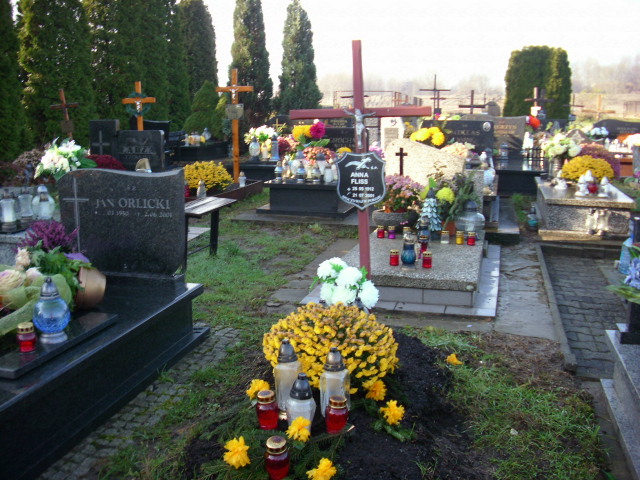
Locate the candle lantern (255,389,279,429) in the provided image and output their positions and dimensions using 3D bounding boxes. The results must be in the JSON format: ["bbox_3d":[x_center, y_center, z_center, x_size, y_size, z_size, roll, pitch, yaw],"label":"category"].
[{"bbox_3d":[-0.182,0.592,2.370,0.075,0.130,0.075,0,12,0],"label":"candle lantern"}]

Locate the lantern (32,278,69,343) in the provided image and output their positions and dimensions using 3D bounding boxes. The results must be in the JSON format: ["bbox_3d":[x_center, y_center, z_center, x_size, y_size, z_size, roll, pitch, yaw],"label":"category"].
[{"bbox_3d":[-1.214,0.312,3.083,0.167,0.291,0.167,3,11,14],"label":"lantern"}]

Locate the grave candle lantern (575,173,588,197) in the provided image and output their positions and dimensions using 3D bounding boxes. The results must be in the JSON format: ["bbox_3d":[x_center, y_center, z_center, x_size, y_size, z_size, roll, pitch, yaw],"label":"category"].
[{"bbox_3d":[3.001,-0.622,7.850,0.130,0.240,0.130,3,12,14],"label":"grave candle lantern"}]

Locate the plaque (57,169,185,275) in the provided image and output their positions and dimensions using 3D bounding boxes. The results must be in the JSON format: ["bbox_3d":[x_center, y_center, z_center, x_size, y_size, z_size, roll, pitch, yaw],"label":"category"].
[{"bbox_3d":[-1.191,-0.117,4.122,0.786,0.610,0.080,3,12,15],"label":"plaque"}]

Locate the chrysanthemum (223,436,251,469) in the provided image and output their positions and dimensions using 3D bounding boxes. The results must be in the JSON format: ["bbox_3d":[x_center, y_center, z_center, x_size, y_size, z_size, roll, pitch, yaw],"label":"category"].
[{"bbox_3d":[-0.275,0.699,2.250,0.090,0.085,0.080,-2,12,-8],"label":"chrysanthemum"}]

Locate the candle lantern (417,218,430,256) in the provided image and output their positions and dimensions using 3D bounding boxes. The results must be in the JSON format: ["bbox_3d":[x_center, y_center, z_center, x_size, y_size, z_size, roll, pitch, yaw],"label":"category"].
[{"bbox_3d":[0.897,-0.067,5.846,0.109,0.263,0.109,3,11,14],"label":"candle lantern"}]

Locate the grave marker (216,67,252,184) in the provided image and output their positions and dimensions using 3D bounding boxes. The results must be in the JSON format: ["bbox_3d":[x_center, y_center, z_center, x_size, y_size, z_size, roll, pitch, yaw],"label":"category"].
[{"bbox_3d":[-1.425,-1.916,11.400,0.630,1.880,0.110,3,11,15],"label":"grave marker"}]

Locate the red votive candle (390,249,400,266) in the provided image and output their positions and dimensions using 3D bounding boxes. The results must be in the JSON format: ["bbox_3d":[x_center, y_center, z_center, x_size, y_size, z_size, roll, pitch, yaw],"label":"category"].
[{"bbox_3d":[0.585,0.138,5.300,0.072,0.125,0.072,3,11,15],"label":"red votive candle"}]

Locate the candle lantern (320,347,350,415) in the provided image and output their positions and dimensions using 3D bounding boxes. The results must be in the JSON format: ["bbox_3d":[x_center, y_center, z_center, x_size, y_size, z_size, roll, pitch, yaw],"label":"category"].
[{"bbox_3d":[0.052,0.506,2.440,0.110,0.265,0.110,0,12,0],"label":"candle lantern"}]

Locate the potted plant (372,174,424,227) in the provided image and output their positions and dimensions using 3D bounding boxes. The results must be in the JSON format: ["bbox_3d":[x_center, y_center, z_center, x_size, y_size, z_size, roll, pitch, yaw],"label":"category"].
[{"bbox_3d":[0.748,-0.362,6.600,0.480,0.500,0.450,3,12,14],"label":"potted plant"}]

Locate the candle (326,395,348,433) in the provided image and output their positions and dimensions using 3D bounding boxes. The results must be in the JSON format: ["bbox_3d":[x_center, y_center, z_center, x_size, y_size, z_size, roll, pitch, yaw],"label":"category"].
[{"bbox_3d":[0.060,0.583,2.291,0.078,0.115,0.078,3,12,15],"label":"candle"}]

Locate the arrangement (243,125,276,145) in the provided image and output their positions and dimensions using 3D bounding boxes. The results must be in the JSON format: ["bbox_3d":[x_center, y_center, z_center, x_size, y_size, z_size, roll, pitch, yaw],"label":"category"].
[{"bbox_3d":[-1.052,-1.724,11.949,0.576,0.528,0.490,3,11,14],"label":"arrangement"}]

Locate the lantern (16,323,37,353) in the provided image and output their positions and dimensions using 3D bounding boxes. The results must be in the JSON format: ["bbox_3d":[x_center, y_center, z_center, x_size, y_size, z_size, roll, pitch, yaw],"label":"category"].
[{"bbox_3d":[-1.275,0.423,2.962,0.084,0.119,0.084,3,11,14],"label":"lantern"}]

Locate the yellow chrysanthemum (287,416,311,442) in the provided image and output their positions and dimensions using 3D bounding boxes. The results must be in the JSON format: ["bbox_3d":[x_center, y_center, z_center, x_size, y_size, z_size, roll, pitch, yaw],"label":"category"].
[{"bbox_3d":[-0.073,0.643,2.320,0.083,0.088,0.075,0,11,0],"label":"yellow chrysanthemum"}]

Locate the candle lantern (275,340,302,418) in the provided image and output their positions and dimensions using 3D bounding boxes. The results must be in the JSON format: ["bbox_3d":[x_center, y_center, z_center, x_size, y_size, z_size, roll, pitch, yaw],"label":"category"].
[{"bbox_3d":[-0.117,0.481,2.392,0.093,0.273,0.093,3,12,15],"label":"candle lantern"}]

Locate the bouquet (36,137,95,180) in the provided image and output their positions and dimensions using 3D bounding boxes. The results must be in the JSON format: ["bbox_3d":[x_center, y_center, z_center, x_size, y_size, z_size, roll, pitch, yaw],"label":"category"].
[{"bbox_3d":[-2.372,-0.734,6.400,0.570,0.440,0.420,3,11,15],"label":"bouquet"}]

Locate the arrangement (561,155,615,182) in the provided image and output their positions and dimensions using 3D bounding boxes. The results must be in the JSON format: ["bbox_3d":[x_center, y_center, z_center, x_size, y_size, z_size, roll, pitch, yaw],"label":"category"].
[{"bbox_3d":[3.382,-0.877,8.613,0.680,0.384,0.646,3,11,14],"label":"arrangement"}]

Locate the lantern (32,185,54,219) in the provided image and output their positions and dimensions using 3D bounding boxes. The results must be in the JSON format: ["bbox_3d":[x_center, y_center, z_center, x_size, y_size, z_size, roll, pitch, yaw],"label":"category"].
[{"bbox_3d":[-2.405,-0.326,5.922,0.195,0.292,0.195,3,11,14],"label":"lantern"}]

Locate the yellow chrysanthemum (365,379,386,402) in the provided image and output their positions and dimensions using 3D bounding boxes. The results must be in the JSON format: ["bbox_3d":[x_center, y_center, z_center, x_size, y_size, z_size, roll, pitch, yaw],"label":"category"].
[{"bbox_3d":[0.213,0.573,2.620,0.085,0.085,0.075,0,11,0],"label":"yellow chrysanthemum"}]

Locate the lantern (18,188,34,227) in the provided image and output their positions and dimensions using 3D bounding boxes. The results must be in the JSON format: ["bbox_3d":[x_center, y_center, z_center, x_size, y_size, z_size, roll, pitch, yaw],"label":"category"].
[{"bbox_3d":[-2.278,-0.256,5.326,0.120,0.289,0.120,3,12,15],"label":"lantern"}]

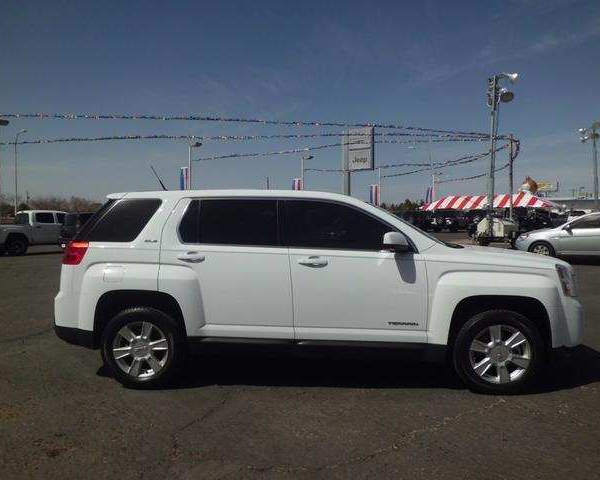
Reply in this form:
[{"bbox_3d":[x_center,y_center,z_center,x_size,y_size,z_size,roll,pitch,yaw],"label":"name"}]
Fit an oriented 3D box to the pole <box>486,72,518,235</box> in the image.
[{"bbox_3d":[8.973,-3.722,21.300,1.319,7.400,1.100,-1,3,0],"label":"pole"}]

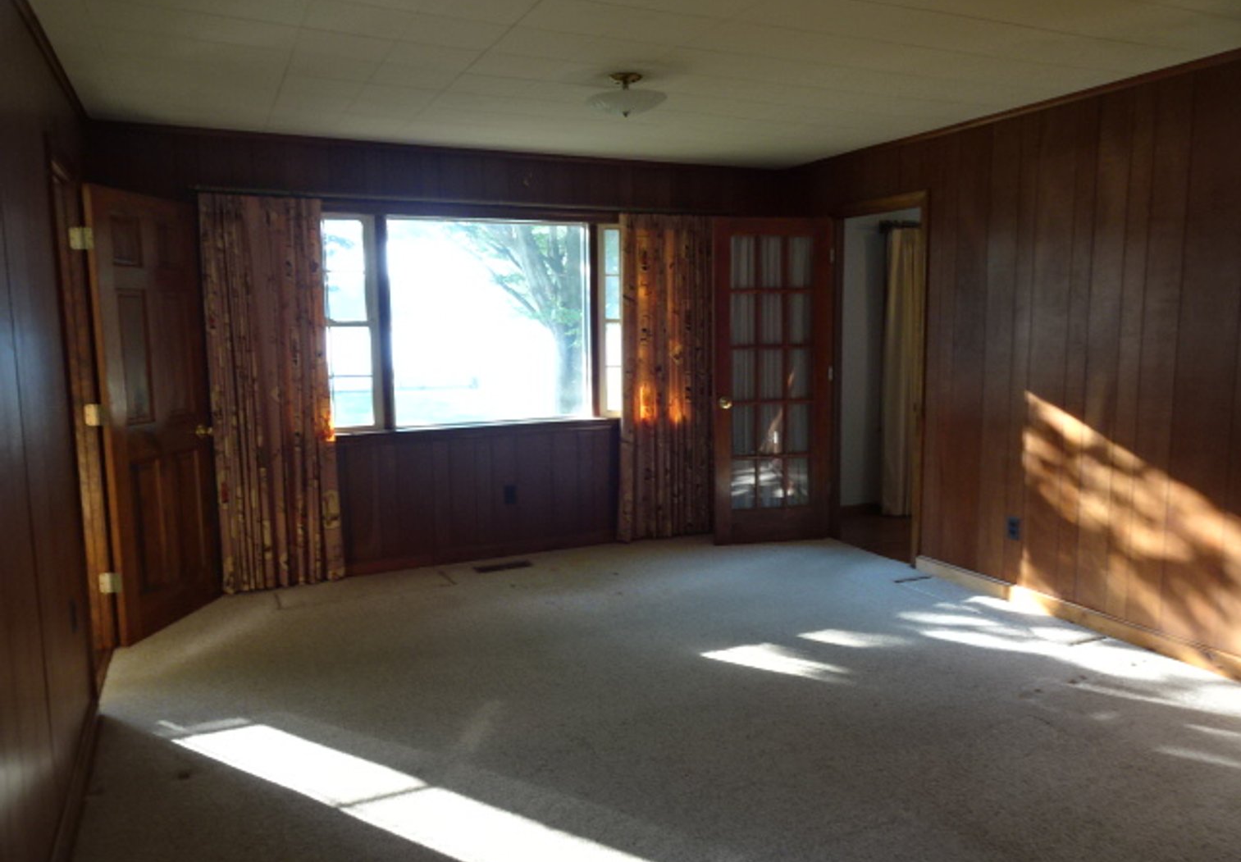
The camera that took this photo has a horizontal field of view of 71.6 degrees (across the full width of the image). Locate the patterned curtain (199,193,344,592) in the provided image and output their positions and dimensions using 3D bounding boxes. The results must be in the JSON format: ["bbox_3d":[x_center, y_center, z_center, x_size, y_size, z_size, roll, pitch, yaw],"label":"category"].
[{"bbox_3d":[-1.850,-0.185,4.572,0.620,2.060,0.100,-4,8,-25],"label":"patterned curtain"}]

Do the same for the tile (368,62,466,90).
[{"bbox_3d":[-0.805,-1.399,3.384,0.308,0.020,0.308,-4,8,-25],"label":"tile"}]

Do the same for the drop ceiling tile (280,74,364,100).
[{"bbox_3d":[-1.232,-1.426,3.561,0.305,0.018,0.305,-5,8,-26],"label":"drop ceiling tile"}]

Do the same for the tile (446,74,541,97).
[{"bbox_3d":[-0.541,-1.441,3.579,0.305,0.018,0.305,-5,8,-26],"label":"tile"}]

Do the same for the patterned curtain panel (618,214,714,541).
[{"bbox_3d":[0.307,-0.318,5.468,0.710,2.040,0.120,-5,8,-26],"label":"patterned curtain panel"}]

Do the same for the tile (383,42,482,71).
[{"bbox_3d":[-0.695,-1.385,3.174,0.305,0.018,0.305,-5,8,-26],"label":"tile"}]

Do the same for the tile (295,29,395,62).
[{"bbox_3d":[-0.961,-1.344,2.989,0.308,0.020,0.308,-4,8,-25],"label":"tile"}]

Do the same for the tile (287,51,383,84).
[{"bbox_3d":[-1.101,-1.394,3.293,0.305,0.018,0.305,-5,8,-26],"label":"tile"}]

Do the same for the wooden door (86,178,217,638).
[{"bbox_3d":[-2.175,-0.085,4.065,0.040,2.015,0.710,1,8,9],"label":"wooden door"}]

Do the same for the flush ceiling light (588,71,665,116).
[{"bbox_3d":[0.027,-1.349,3.471,0.320,0.165,0.320,-1,7,0],"label":"flush ceiling light"}]

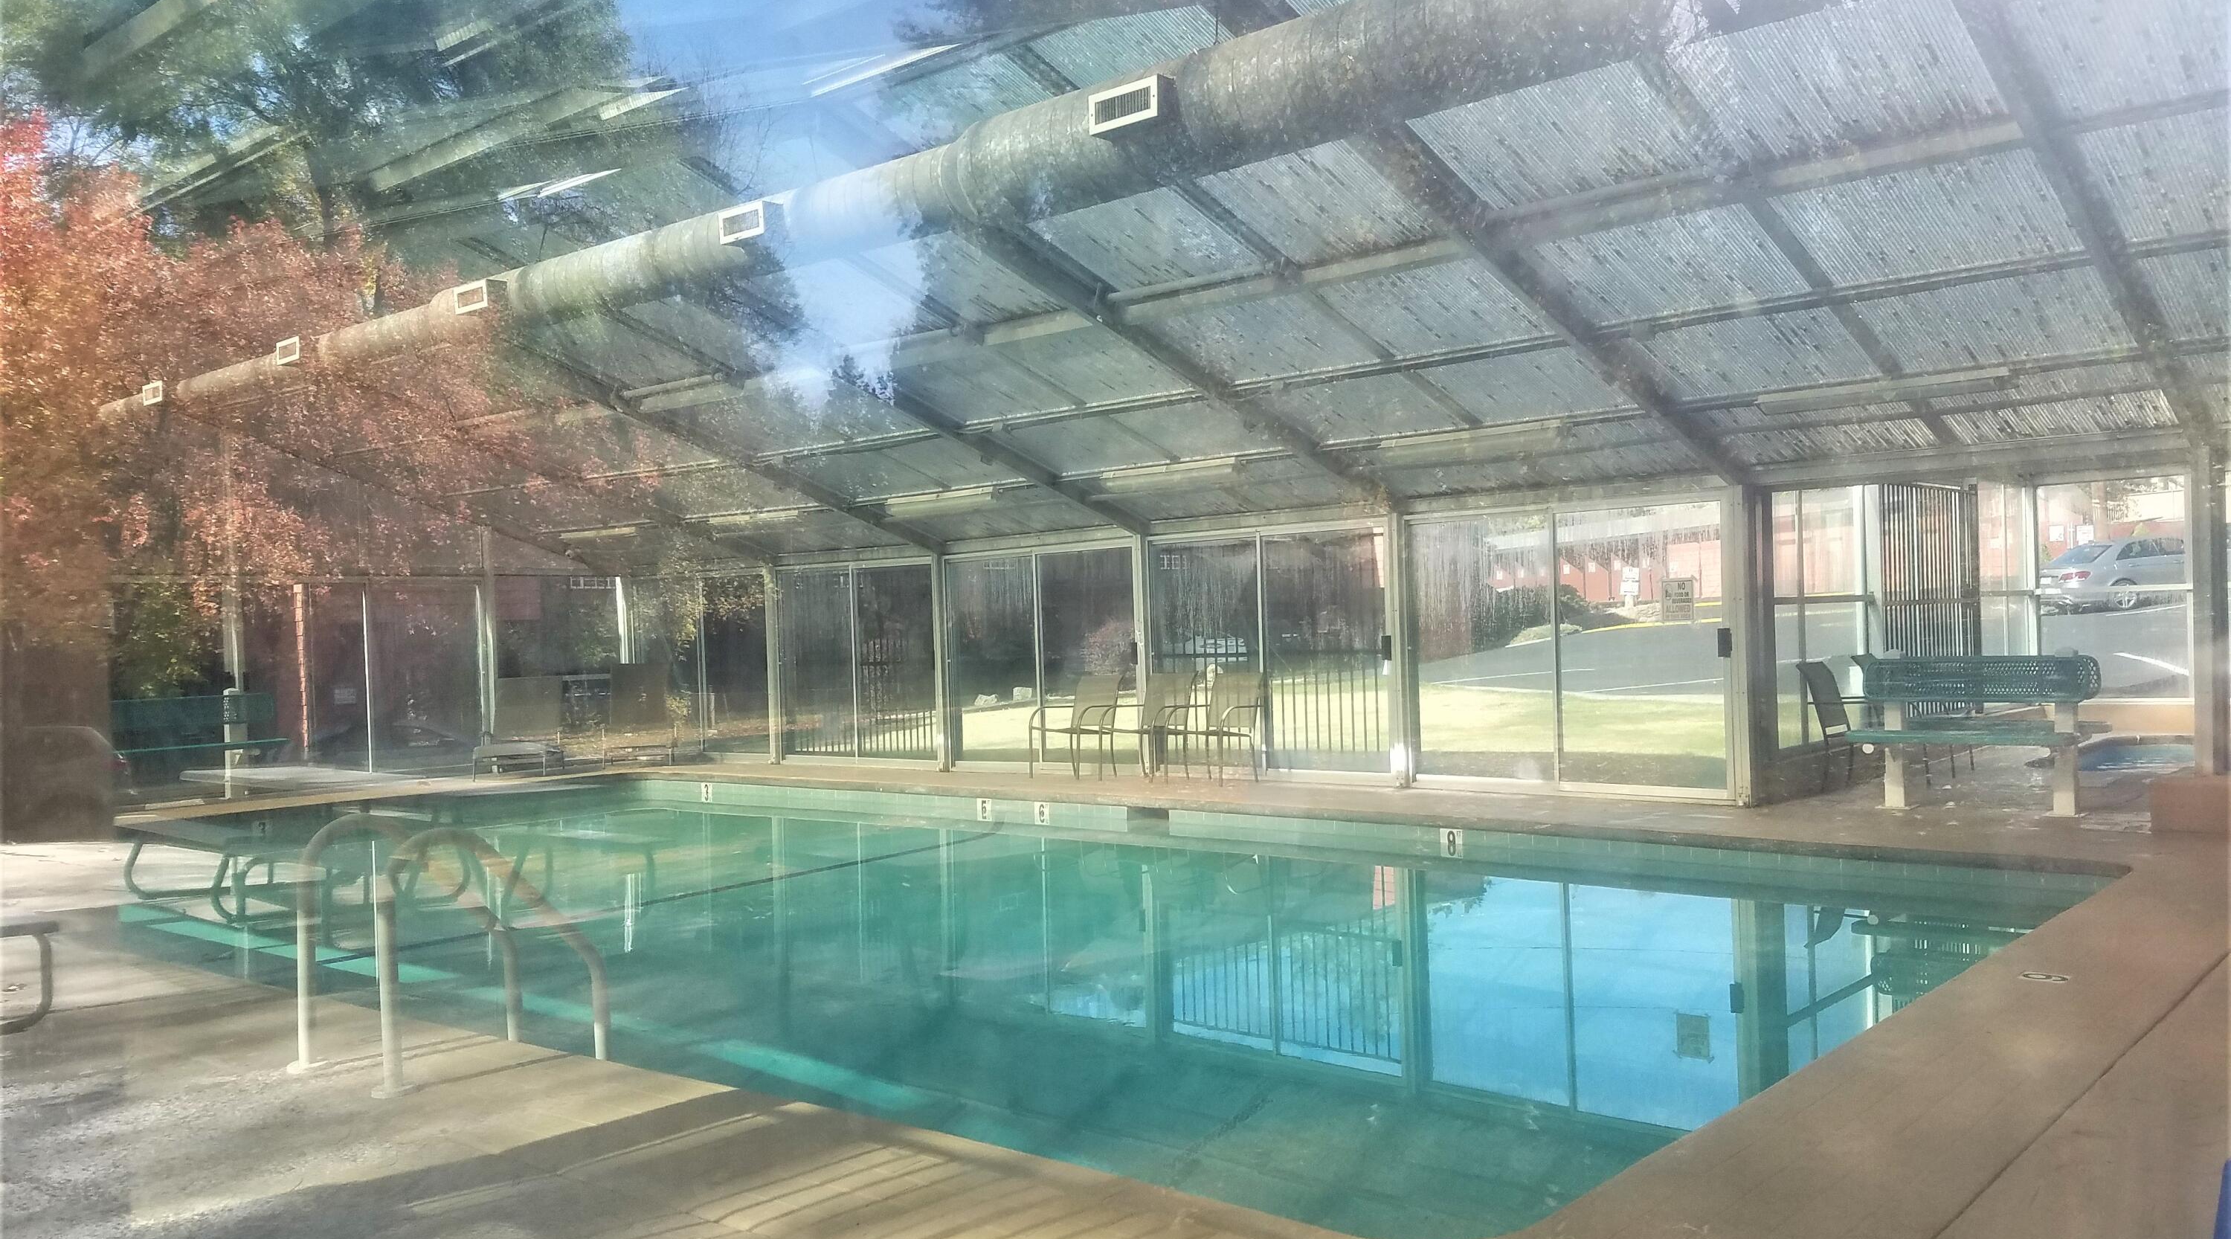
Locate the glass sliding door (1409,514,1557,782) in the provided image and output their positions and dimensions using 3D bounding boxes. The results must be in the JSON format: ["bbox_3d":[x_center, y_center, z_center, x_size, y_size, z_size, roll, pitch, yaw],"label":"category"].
[{"bbox_3d":[2.561,0.189,11.727,1.120,1.880,0.060,-2,-1,41],"label":"glass sliding door"}]

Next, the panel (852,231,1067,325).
[{"bbox_3d":[-0.953,-2.202,10.887,1.000,0.050,1.121,-2,-21,43],"label":"panel"}]

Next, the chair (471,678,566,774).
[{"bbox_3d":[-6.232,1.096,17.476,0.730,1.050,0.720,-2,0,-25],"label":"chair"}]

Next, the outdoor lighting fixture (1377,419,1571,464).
[{"bbox_3d":[2.332,-1.196,11.261,1.480,0.130,0.200,-2,0,43],"label":"outdoor lighting fixture"}]

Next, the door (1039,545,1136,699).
[{"bbox_3d":[-0.211,0.368,15.235,1.260,2.000,0.060,-2,0,43],"label":"door"}]

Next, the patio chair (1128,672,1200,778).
[{"bbox_3d":[0.244,0.877,13.589,0.580,0.860,0.600,-2,-1,41],"label":"patio chair"}]

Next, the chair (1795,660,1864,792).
[{"bbox_3d":[4.937,0.699,11.087,0.620,0.860,0.580,-2,-1,41],"label":"chair"}]

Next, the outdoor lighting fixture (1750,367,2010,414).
[{"bbox_3d":[4.138,-1.238,9.076,1.250,0.090,0.150,-2,-16,41],"label":"outdoor lighting fixture"}]

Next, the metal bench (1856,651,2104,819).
[{"bbox_3d":[5.001,0.647,9.717,1.250,0.920,0.930,-2,-1,41],"label":"metal bench"}]

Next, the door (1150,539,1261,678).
[{"bbox_3d":[0.707,0.266,13.345,1.120,1.870,0.060,-2,-1,41],"label":"door"}]

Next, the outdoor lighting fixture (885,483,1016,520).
[{"bbox_3d":[-1.435,-0.961,13.738,1.250,0.090,0.150,-2,-16,41],"label":"outdoor lighting fixture"}]

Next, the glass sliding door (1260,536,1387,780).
[{"bbox_3d":[1.565,0.230,12.596,1.120,1.870,0.060,-2,-1,41],"label":"glass sliding door"}]

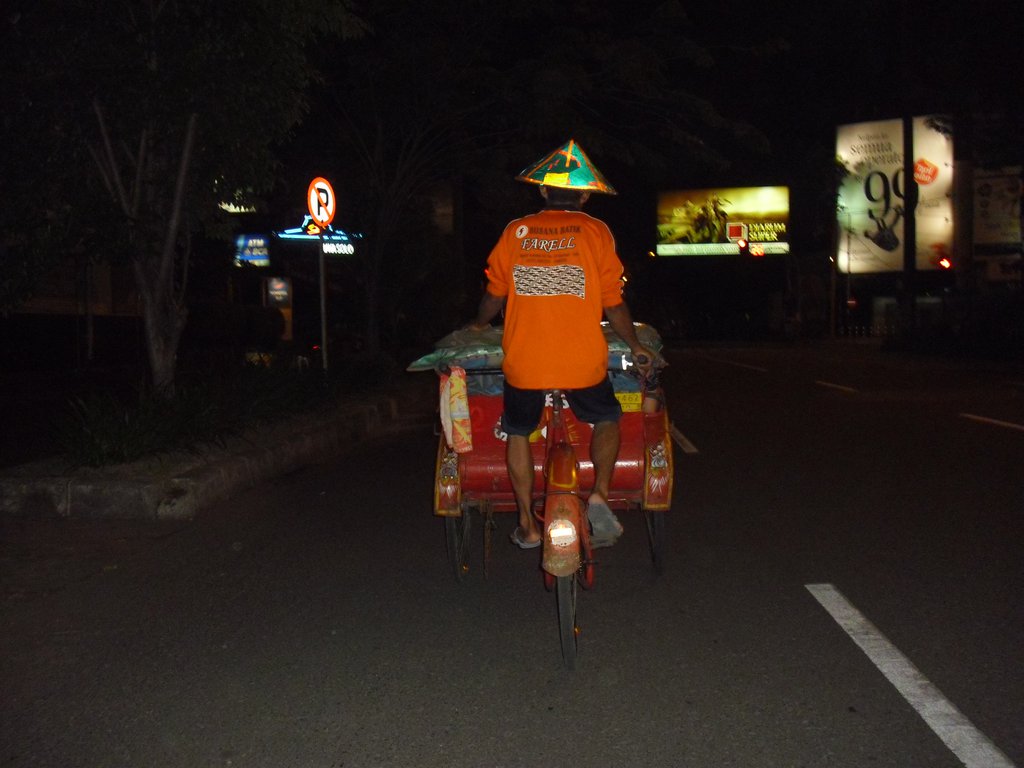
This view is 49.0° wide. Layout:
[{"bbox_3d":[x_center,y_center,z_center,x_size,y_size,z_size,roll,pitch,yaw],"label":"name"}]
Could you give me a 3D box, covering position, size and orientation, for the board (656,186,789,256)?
[{"bbox_3d":[12.042,-9.263,64.000,7.600,3.850,0.400,-1,4,7],"label":"board"}]

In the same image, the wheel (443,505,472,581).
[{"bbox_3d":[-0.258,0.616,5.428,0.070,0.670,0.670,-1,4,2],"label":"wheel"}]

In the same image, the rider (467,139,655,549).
[{"bbox_3d":[0.200,-0.138,4.484,0.785,1.646,0.621,-1,4,2],"label":"rider"}]

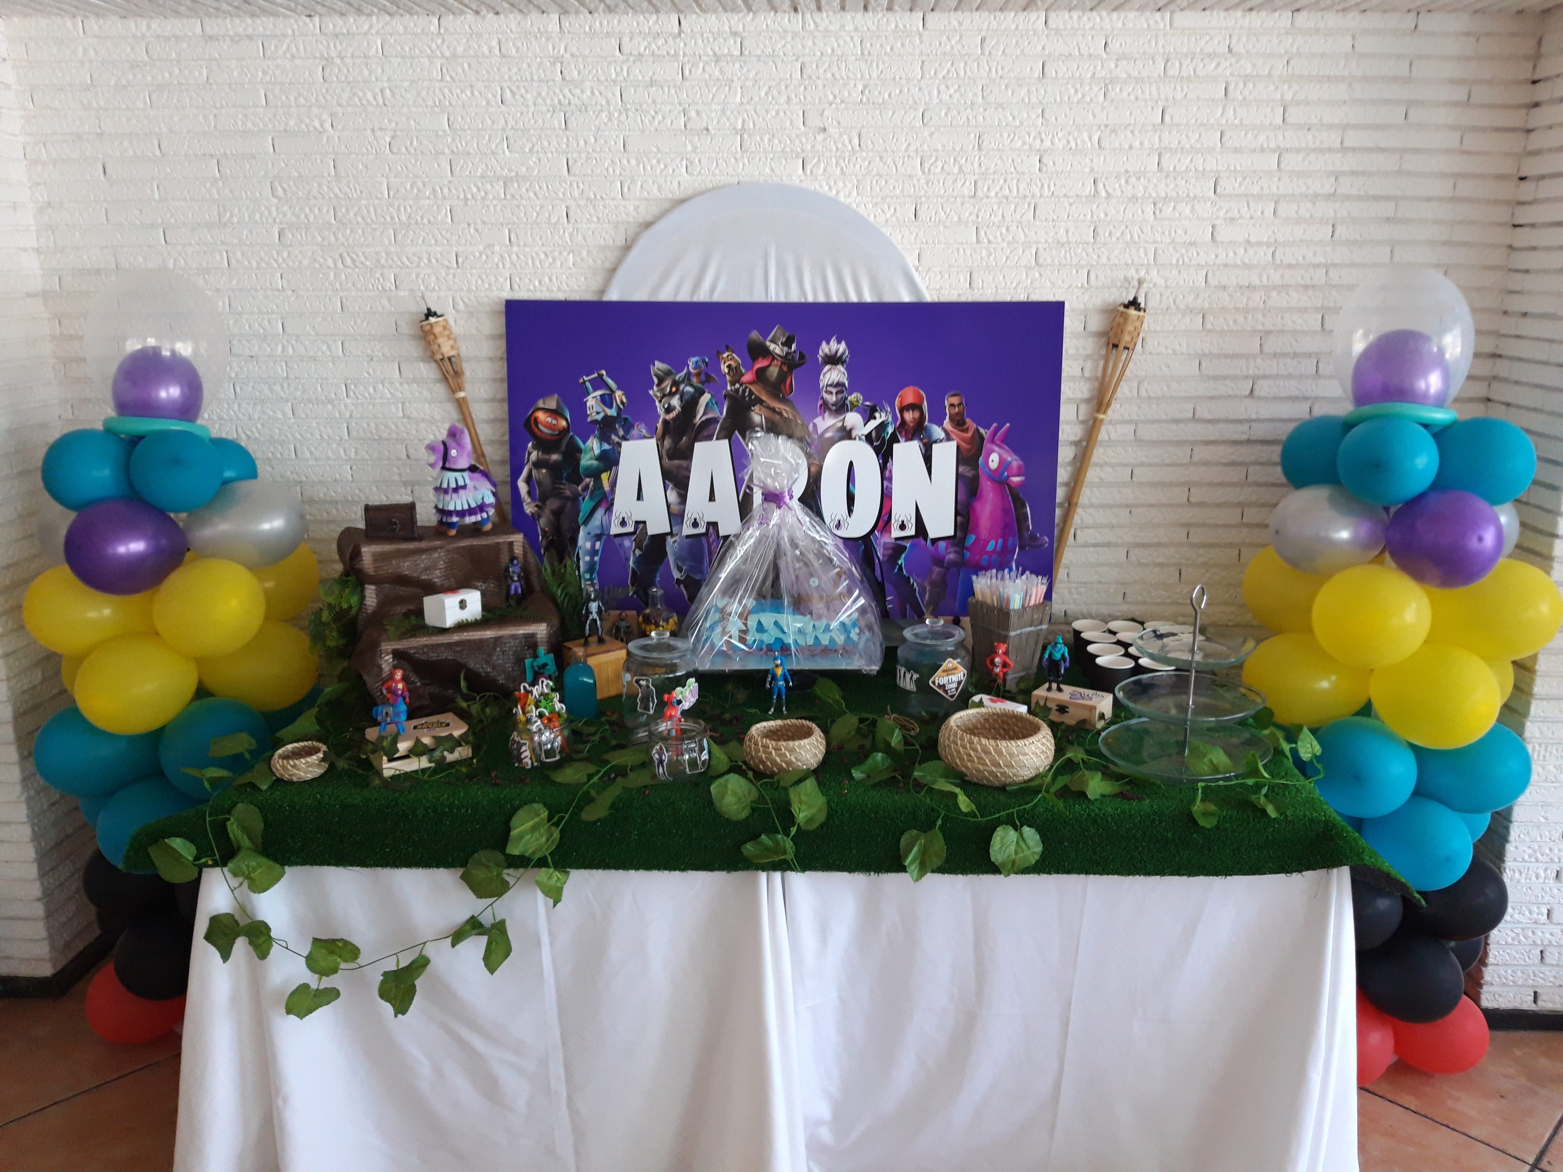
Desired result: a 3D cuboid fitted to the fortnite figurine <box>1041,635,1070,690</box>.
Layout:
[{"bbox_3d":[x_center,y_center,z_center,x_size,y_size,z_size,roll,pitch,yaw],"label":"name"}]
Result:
[{"bbox_3d":[0.502,0.140,2.130,0.050,0.106,0.032,2,14,8],"label":"fortnite figurine"}]

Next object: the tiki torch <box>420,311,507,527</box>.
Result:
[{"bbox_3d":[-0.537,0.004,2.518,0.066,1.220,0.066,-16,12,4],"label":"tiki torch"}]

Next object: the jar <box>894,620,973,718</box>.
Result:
[{"bbox_3d":[0.282,0.148,2.181,0.135,0.185,0.135,0,14,0],"label":"jar"}]

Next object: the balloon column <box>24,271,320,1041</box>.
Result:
[{"bbox_3d":[-1.110,0.180,2.263,0.550,1.520,0.540,0,14,-1],"label":"balloon column"}]

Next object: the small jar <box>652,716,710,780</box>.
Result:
[{"bbox_3d":[-0.167,0.272,1.921,0.095,0.075,0.095,0,14,0],"label":"small jar"}]

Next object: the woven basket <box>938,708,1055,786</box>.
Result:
[{"bbox_3d":[0.344,0.261,1.878,0.187,0.072,0.187,0,14,0],"label":"woven basket"}]

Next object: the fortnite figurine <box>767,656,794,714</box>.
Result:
[{"bbox_3d":[-0.001,0.184,2.192,0.050,0.109,0.036,3,15,12],"label":"fortnite figurine"}]

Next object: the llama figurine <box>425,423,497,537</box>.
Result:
[{"bbox_3d":[-0.639,-0.216,2.349,0.130,0.215,0.090,-7,16,-24],"label":"llama figurine"}]

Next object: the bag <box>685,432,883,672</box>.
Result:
[{"bbox_3d":[0.006,-0.084,2.321,0.375,0.437,0.300,0,14,0],"label":"bag"}]

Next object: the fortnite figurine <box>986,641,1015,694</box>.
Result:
[{"bbox_3d":[0.421,0.154,2.247,0.052,0.099,0.034,4,15,15],"label":"fortnite figurine"}]

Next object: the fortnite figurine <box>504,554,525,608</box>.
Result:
[{"bbox_3d":[-0.535,-0.009,2.352,0.042,0.108,0.034,0,14,0],"label":"fortnite figurine"}]

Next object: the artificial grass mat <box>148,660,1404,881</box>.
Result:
[{"bbox_3d":[-0.020,0.299,2.228,2.060,0.160,0.820,0,14,0],"label":"artificial grass mat"}]

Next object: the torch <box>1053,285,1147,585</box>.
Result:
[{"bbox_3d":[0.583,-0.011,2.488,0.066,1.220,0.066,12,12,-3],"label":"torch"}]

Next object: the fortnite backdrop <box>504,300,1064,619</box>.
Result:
[{"bbox_3d":[0.004,-0.253,2.422,1.129,0.651,0.020,0,9,1],"label":"fortnite backdrop"}]

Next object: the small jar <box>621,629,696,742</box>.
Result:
[{"bbox_3d":[-0.215,0.171,2.074,0.135,0.194,0.135,0,14,0],"label":"small jar"}]

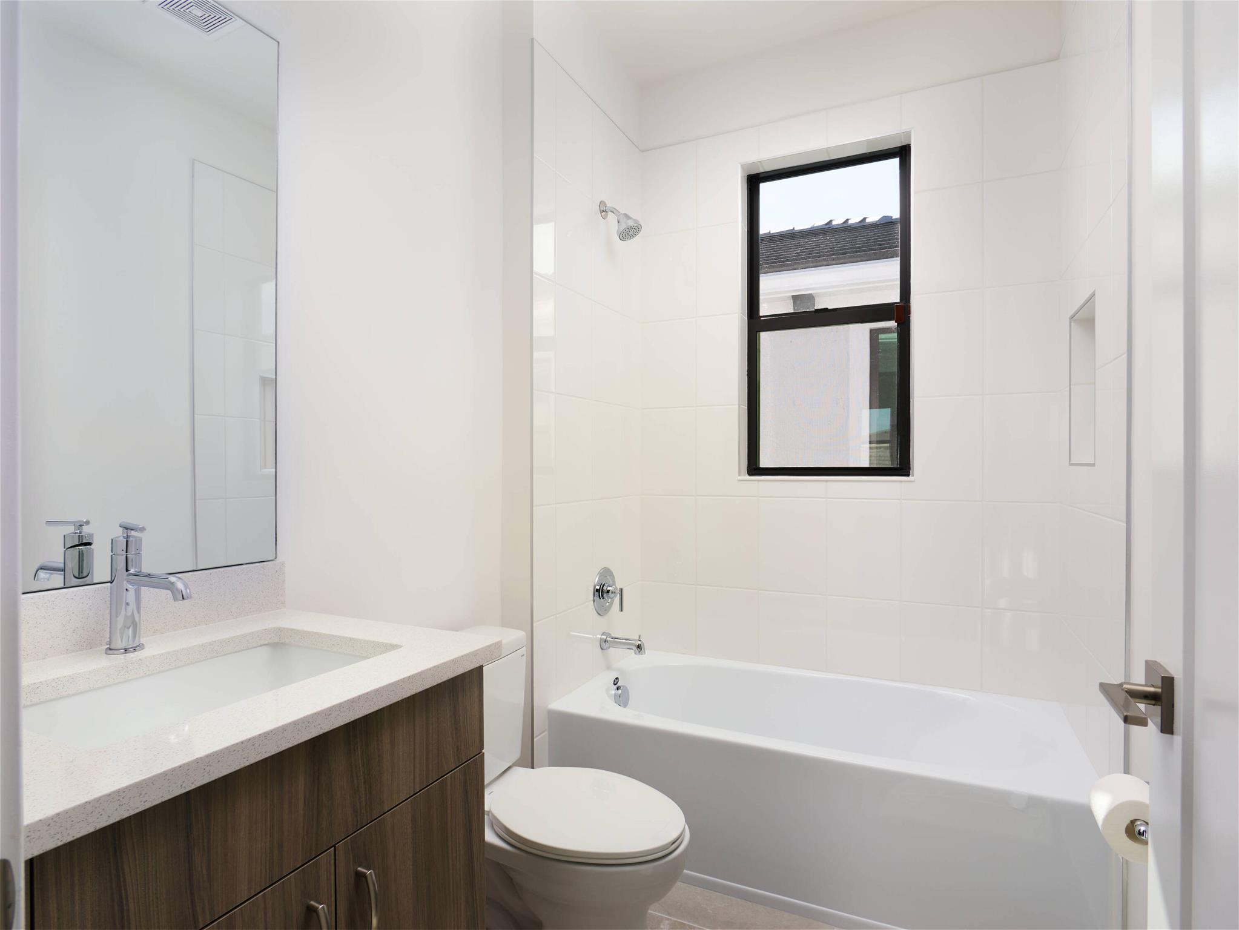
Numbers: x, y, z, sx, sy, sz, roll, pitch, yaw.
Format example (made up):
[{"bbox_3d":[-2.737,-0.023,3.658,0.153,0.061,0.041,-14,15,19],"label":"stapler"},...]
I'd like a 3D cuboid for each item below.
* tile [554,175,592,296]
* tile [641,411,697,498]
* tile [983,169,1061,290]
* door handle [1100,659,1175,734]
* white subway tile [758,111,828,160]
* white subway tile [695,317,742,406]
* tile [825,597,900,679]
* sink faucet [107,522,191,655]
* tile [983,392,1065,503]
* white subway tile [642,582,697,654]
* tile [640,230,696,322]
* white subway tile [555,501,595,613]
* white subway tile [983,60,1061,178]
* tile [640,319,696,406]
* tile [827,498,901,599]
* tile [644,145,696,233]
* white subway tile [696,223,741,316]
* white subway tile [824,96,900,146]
[{"bbox_3d":[-0.157,-0.774,2.209,0.010,0.361,0.256,0,0,26],"label":"tile"},{"bbox_3d":[0.206,-0.054,2.698,0.246,0.364,0.010,0,0,26],"label":"tile"},{"bbox_3d":[1.326,-0.773,2.130,0.219,0.360,0.010,0,0,25],"label":"tile"},{"bbox_3d":[0.598,0.274,0.740,0.066,0.068,0.148,0,0,26],"label":"door handle"},{"bbox_3d":[0.656,-1.247,2.448,0.253,0.134,0.010,0,0,25],"label":"white subway tile"},{"bbox_3d":[0.396,-0.414,2.575,0.182,0.360,0.010,0,0,25],"label":"white subway tile"},{"bbox_3d":[0.888,0.627,2.350,0.253,0.278,0.010,0,0,26],"label":"tile"},{"bbox_3d":[-0.743,0.196,1.016,0.189,0.207,0.066,0,0,26],"label":"sink faucet"},{"bbox_3d":[1.336,-0.055,2.151,0.215,0.362,0.010,0,0,26],"label":"tile"},{"bbox_3d":[0.207,0.633,2.699,0.246,0.284,0.010,0,0,26],"label":"white subway tile"},{"bbox_3d":[0.205,-0.782,2.696,0.246,0.364,0.010,0,0,26],"label":"tile"},{"bbox_3d":[-0.155,0.308,2.216,0.010,0.360,0.259,0,0,25],"label":"white subway tile"},{"bbox_3d":[1.326,-1.133,2.129,0.219,0.360,0.010,0,0,25],"label":"white subway tile"},{"bbox_3d":[0.205,-0.416,2.671,0.246,0.361,0.010,0,0,26],"label":"tile"},{"bbox_3d":[0.892,0.308,2.364,0.254,0.362,0.010,0,0,26],"label":"tile"},{"bbox_3d":[0.204,-1.144,2.688,0.244,0.353,0.010,0,0,26],"label":"tile"},{"bbox_3d":[0.401,-0.782,2.603,0.186,0.364,0.010,0,0,26],"label":"white subway tile"},{"bbox_3d":[0.894,-1.261,2.366,0.256,0.131,0.010,0,0,26],"label":"white subway tile"}]

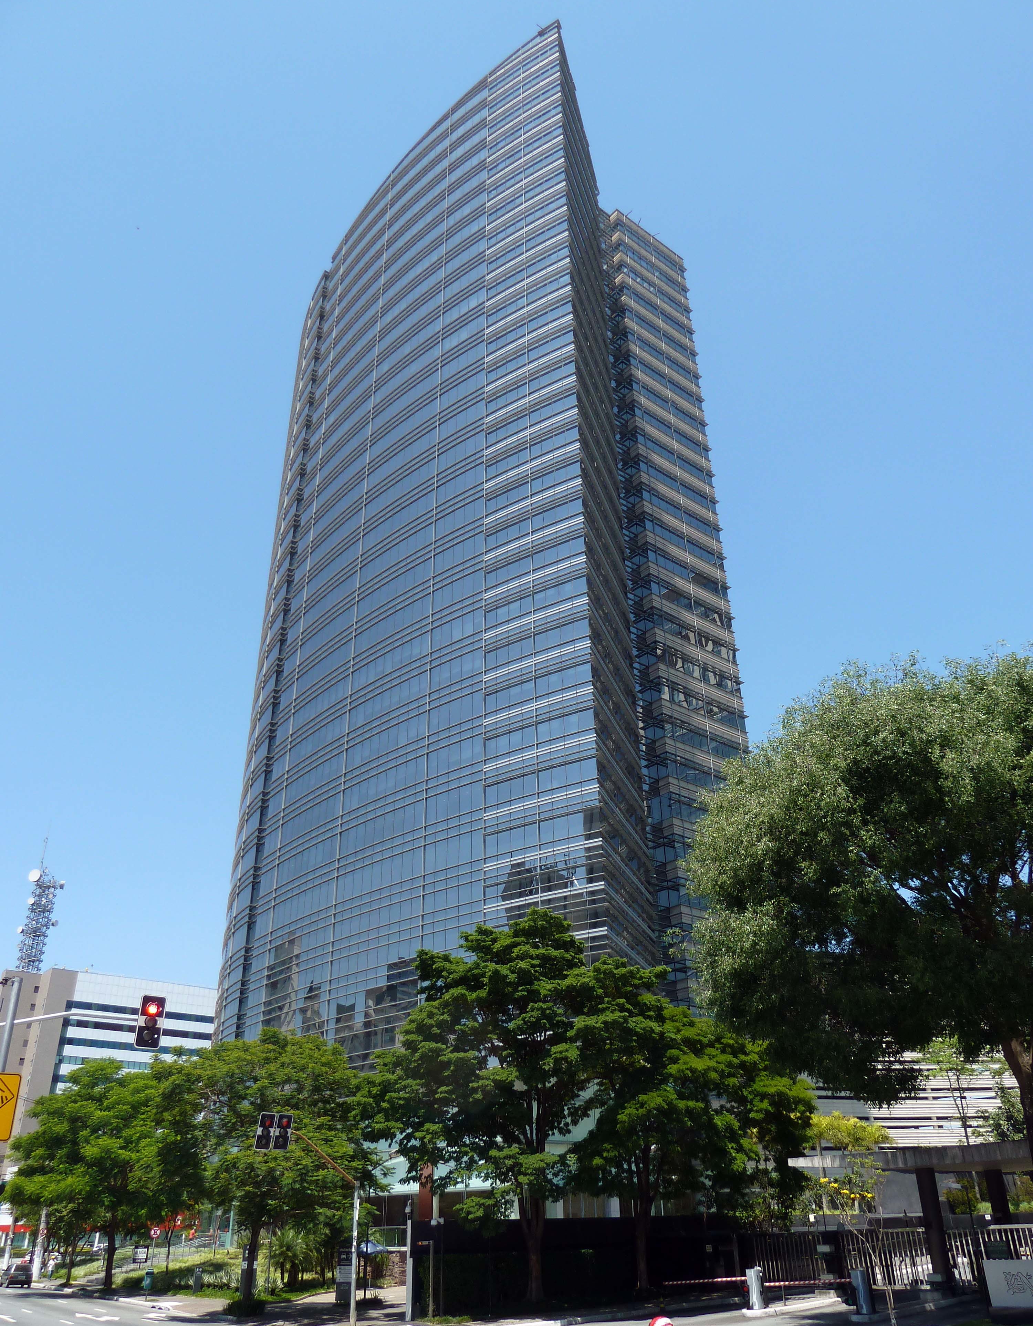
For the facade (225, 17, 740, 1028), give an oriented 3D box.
[{"bbox_3d":[-3.616,-6.045,120.794,36.522,134.178,63.199,22,-36,-35],"label":"facade"}]

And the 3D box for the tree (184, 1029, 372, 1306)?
[{"bbox_3d":[-10.136,21.050,42.083,8.000,10.557,7.800,-1,-29,0],"label":"tree"}]

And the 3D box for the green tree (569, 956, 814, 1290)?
[{"bbox_3d":[8.178,20.872,46.459,11.466,14.107,9.500,-1,-29,0],"label":"green tree"}]

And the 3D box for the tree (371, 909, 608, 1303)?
[{"bbox_3d":[-1.131,17.849,41.679,9.978,15.198,9.300,-1,-29,0],"label":"tree"}]

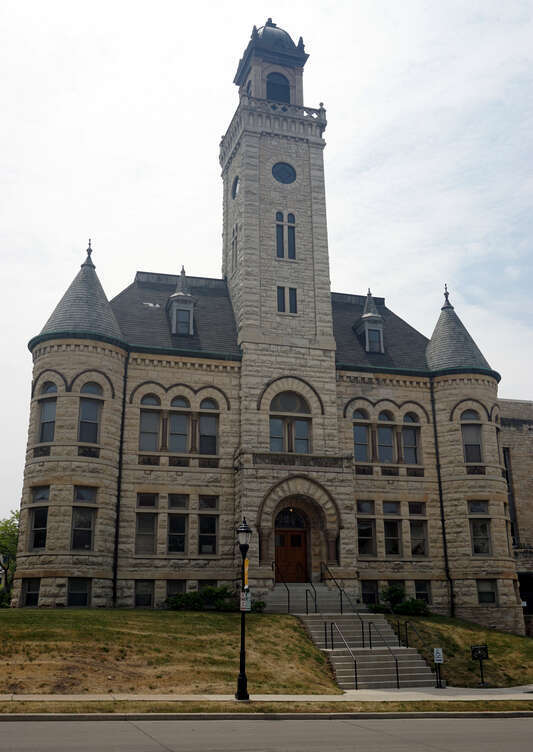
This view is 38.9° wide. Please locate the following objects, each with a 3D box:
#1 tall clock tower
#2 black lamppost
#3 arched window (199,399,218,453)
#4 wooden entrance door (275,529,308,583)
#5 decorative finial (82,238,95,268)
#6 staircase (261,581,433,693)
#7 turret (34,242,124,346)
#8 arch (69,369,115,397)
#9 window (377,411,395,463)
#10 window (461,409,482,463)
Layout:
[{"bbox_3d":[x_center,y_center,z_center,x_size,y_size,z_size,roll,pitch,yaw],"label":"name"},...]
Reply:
[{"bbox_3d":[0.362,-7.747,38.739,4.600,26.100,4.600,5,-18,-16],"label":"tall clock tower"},{"bbox_3d":[-0.577,5.832,19.193,0.400,4.432,0.400,-1,-18,0],"label":"black lamppost"},{"bbox_3d":[-2.409,2.116,31.887,0.852,2.484,0.250,5,-18,-16],"label":"arched window"},{"bbox_3d":[1.087,7.642,32.081,1.430,2.220,0.150,5,-18,-16],"label":"wooden entrance door"},{"bbox_3d":[-7.830,-5.460,33.510,0.500,1.416,0.500,5,-18,-16],"label":"decorative finial"},{"bbox_3d":[2.470,9.020,26.833,4.750,3.420,5.900,5,-18,-16],"label":"staircase"},{"bbox_3d":[-8.112,-3.516,34.062,4.550,5.700,4.550,5,-18,-16],"label":"turret"},{"bbox_3d":[-7.104,0.309,31.113,1.880,1.070,0.400,9,-20,-29],"label":"arch"},{"bbox_3d":[5.419,2.741,34.113,0.812,2.476,0.250,5,-18,-16],"label":"window"},{"bbox_3d":[9.332,2.718,34.246,0.920,2.497,0.250,1,-18,-4],"label":"window"}]

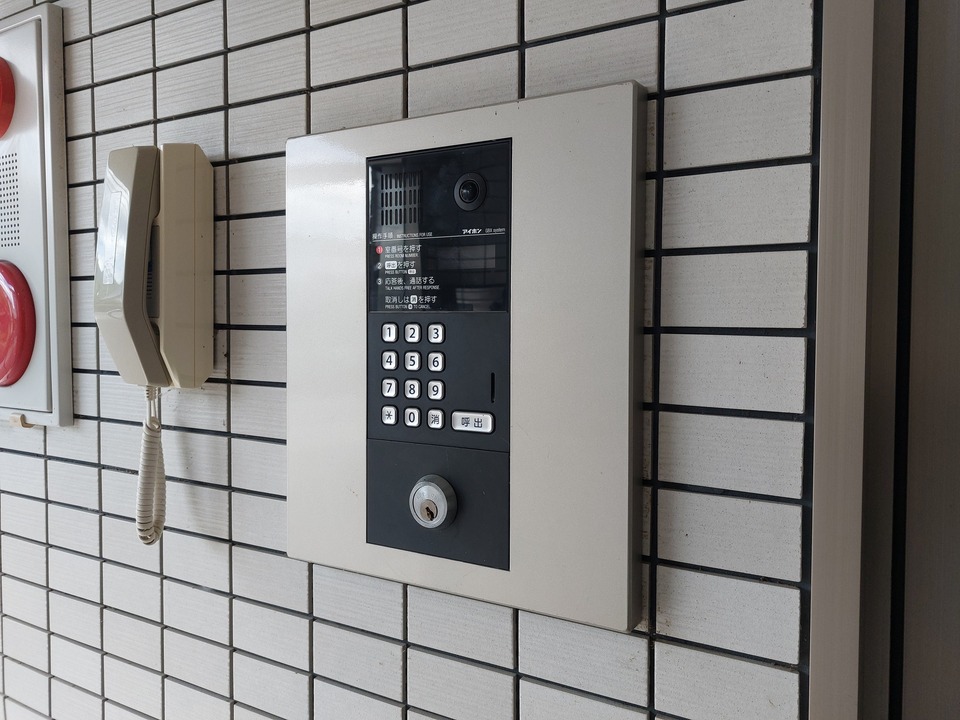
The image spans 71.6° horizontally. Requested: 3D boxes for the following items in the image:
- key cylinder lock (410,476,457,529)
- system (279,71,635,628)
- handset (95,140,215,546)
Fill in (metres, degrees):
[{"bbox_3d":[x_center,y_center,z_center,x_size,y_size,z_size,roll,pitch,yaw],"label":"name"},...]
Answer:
[{"bbox_3d":[-0.036,0.104,0.483,0.040,0.040,0.009,2,3,28],"label":"key cylinder lock"},{"bbox_3d":[-0.025,-0.004,0.495,0.287,0.344,0.027,2,3,28],"label":"system"},{"bbox_3d":[-0.296,-0.013,0.604,0.060,0.359,0.086,2,3,28],"label":"handset"}]

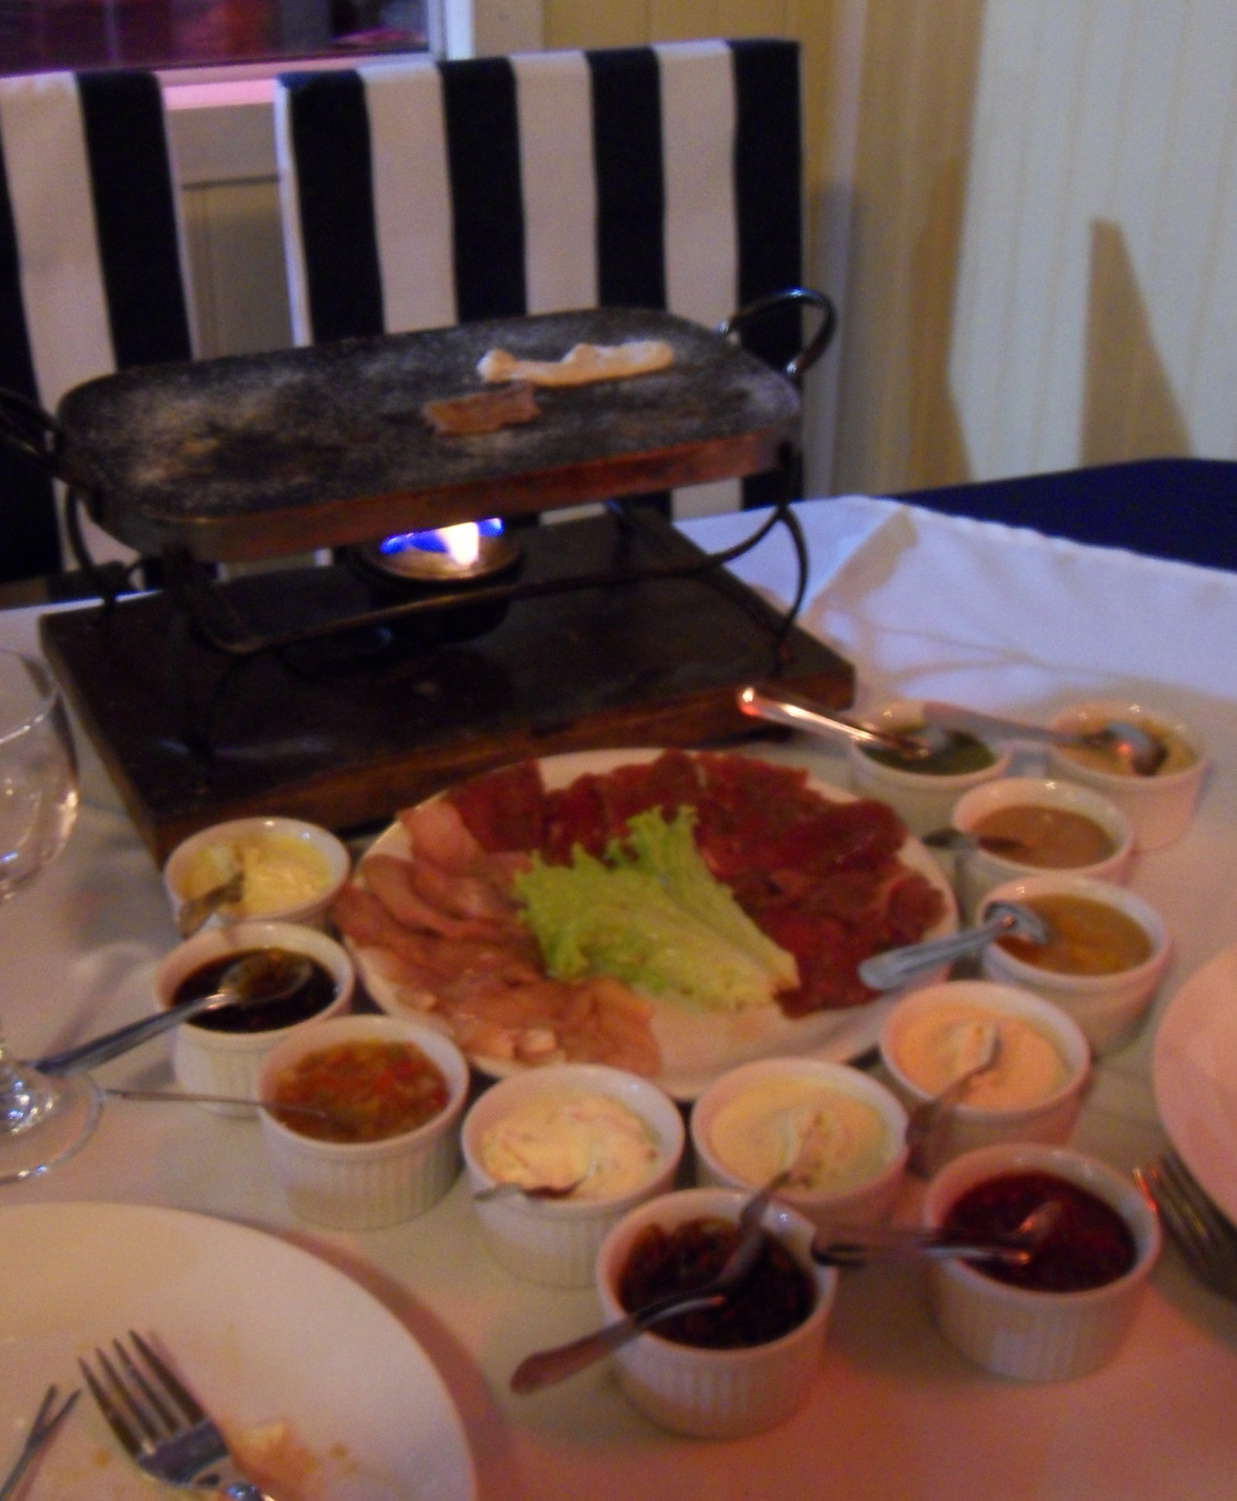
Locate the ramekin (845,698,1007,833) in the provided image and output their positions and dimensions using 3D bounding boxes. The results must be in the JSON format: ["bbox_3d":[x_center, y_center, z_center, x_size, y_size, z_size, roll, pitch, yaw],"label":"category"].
[{"bbox_3d":[0.143,0.012,0.943,0.075,0.040,0.075,1,30,0],"label":"ramekin"}]

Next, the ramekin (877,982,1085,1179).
[{"bbox_3d":[0.125,0.116,0.700,0.070,0.038,0.070,1,29,0],"label":"ramekin"}]

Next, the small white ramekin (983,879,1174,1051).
[{"bbox_3d":[0.170,0.082,0.762,0.070,0.038,0.070,1,29,0],"label":"small white ramekin"}]

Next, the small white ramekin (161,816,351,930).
[{"bbox_3d":[-0.139,0.061,0.793,0.070,0.038,0.070,1,29,0],"label":"small white ramekin"}]

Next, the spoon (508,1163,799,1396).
[{"bbox_3d":[0.016,0.172,0.625,0.026,0.017,0.130,28,26,38],"label":"spoon"}]

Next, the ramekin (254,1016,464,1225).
[{"bbox_3d":[-0.084,0.126,0.679,0.070,0.038,0.070,1,29,0],"label":"ramekin"}]

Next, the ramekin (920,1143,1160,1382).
[{"bbox_3d":[0.138,0.169,0.670,0.075,0.040,0.075,1,30,0],"label":"ramekin"}]

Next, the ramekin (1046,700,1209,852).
[{"bbox_3d":[0.235,0.013,0.944,0.075,0.040,0.075,1,30,0],"label":"ramekin"}]

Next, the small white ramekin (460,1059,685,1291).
[{"bbox_3d":[-0.016,0.148,0.705,0.075,0.040,0.075,1,30,0],"label":"small white ramekin"}]

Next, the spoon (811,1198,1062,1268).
[{"bbox_3d":[0.110,0.160,0.651,0.114,0.017,0.026,5,25,-28],"label":"spoon"}]

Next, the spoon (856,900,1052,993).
[{"bbox_3d":[0.123,0.073,0.734,0.027,0.019,0.122,27,22,38],"label":"spoon"}]

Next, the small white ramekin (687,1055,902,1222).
[{"bbox_3d":[0.058,0.138,0.660,0.070,0.038,0.070,1,29,0],"label":"small white ramekin"}]

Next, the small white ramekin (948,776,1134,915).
[{"bbox_3d":[0.182,0.049,0.880,0.075,0.040,0.075,1,30,0],"label":"small white ramekin"}]

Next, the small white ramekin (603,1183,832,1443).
[{"bbox_3d":[0.031,0.180,0.649,0.075,0.040,0.075,1,30,0],"label":"small white ramekin"}]

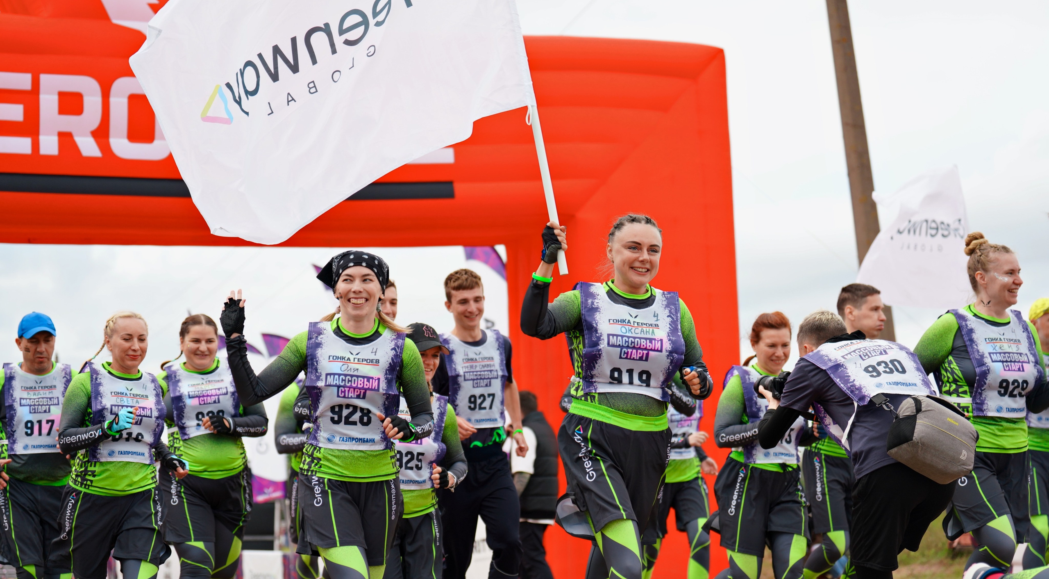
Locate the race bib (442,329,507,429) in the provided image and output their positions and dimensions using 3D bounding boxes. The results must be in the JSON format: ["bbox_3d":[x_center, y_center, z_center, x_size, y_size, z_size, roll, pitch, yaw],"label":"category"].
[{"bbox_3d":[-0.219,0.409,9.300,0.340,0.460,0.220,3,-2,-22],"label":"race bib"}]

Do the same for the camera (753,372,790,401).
[{"bbox_3d":[0.875,0.328,6.950,0.160,0.115,0.140,-6,-10,36],"label":"camera"}]

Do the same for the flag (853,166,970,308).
[{"bbox_3d":[2.584,-0.344,13.500,0.900,0.950,0.320,-6,-10,39],"label":"flag"}]

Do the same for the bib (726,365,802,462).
[{"bbox_3d":[1.068,0.561,9.150,0.340,0.460,0.260,5,-3,-34],"label":"bib"}]

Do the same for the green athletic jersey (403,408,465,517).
[{"bbox_3d":[-0.462,0.675,8.250,0.480,0.530,0.320,4,1,-27],"label":"green athletic jersey"}]

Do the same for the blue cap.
[{"bbox_3d":[-2.102,0.152,8.800,0.170,0.135,0.250,4,12,-32],"label":"blue cap"}]

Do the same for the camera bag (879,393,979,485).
[{"bbox_3d":[1.326,0.485,6.650,0.260,0.190,0.140,29,-38,-34],"label":"camera bag"}]

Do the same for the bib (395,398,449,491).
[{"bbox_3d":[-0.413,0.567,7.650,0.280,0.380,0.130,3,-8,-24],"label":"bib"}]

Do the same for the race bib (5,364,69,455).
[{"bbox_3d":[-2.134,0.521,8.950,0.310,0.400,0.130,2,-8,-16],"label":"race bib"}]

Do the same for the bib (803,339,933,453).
[{"bbox_3d":[1.174,0.369,6.995,0.350,0.220,0.430,-5,32,-19],"label":"bib"}]

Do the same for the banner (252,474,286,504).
[{"bbox_3d":[-3.760,2.935,30.000,0.520,0.450,0.060,0,-8,-7],"label":"banner"}]

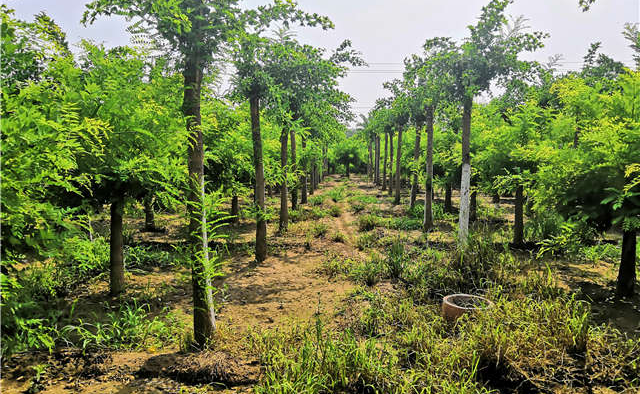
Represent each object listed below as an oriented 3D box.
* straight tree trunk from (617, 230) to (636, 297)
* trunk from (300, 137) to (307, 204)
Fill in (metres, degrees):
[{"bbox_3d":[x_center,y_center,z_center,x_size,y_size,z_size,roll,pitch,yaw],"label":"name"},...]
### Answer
[{"bbox_3d":[3.339,0.683,5.424,0.160,0.771,0.160,2,5,32],"label":"straight tree trunk"},{"bbox_3d":[-0.487,-0.820,15.351,0.155,2.068,0.155,0,5,-2],"label":"trunk"}]

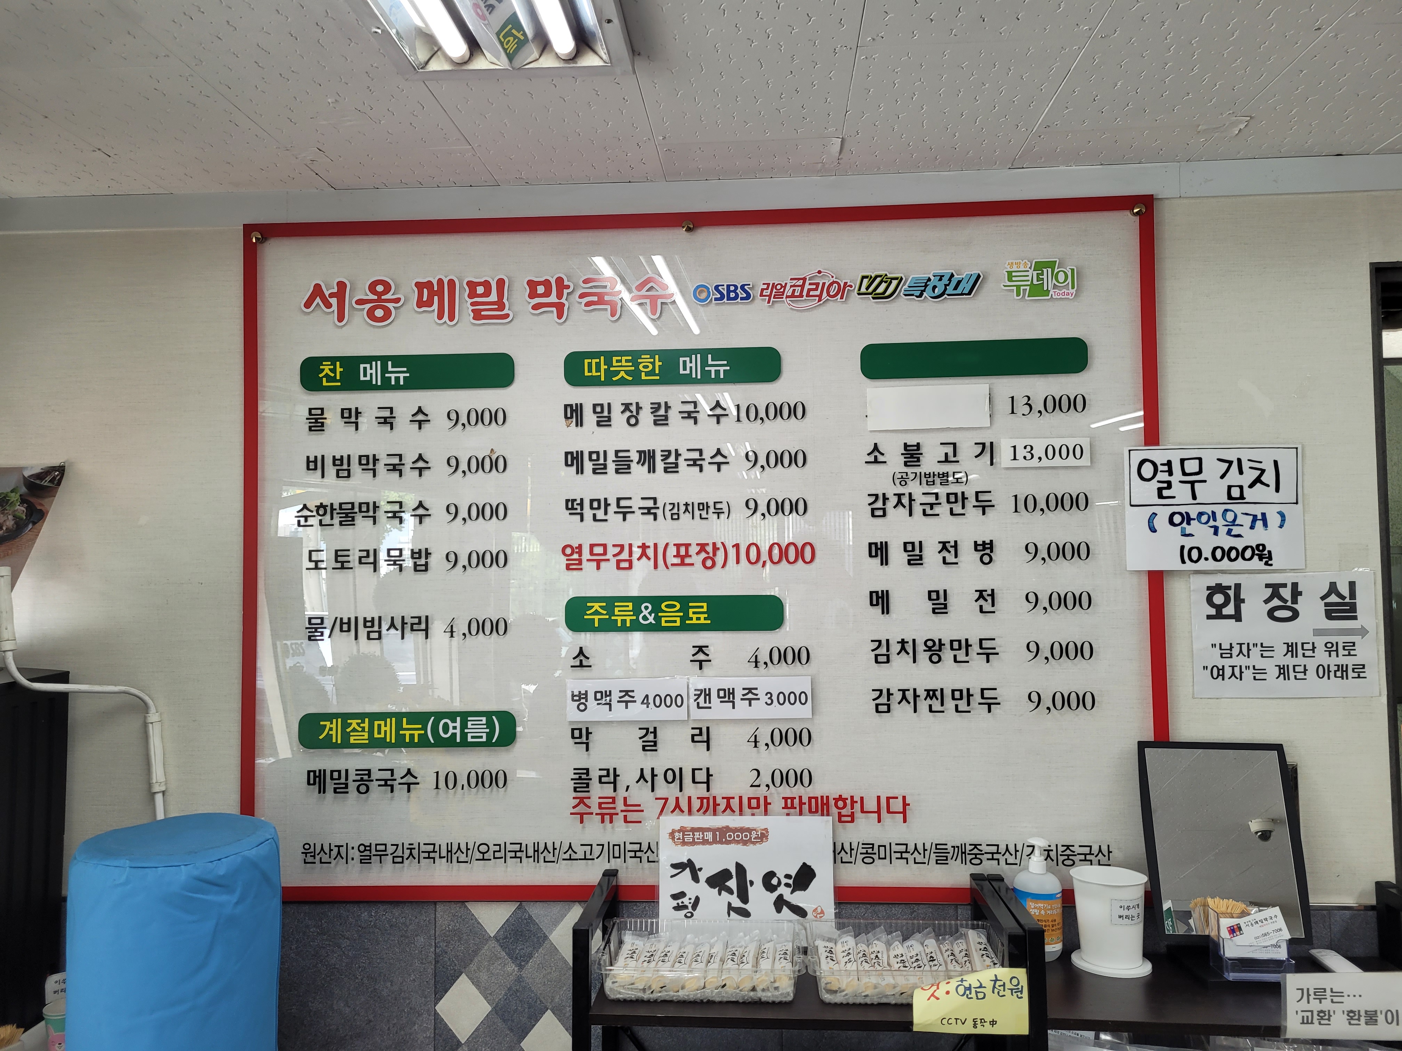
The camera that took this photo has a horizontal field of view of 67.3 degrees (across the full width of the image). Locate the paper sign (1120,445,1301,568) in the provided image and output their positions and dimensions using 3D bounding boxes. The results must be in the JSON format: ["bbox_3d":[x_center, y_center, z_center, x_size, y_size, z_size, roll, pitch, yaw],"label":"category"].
[{"bbox_3d":[0.869,-0.030,1.780,0.297,0.210,0.008,-1,-2,3],"label":"paper sign"}]

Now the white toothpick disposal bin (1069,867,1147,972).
[{"bbox_3d":[0.668,0.643,1.719,0.118,0.139,0.118,-1,-2,3],"label":"white toothpick disposal bin"}]

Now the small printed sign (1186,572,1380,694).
[{"bbox_3d":[0.985,0.185,1.776,0.299,0.212,0.008,-1,-2,3],"label":"small printed sign"}]

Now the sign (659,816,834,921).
[{"bbox_3d":[0.078,0.600,1.788,0.297,0.210,0.008,-1,-7,3],"label":"sign"}]

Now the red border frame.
[{"bbox_3d":[-0.015,0.047,1.840,1.605,1.206,0.030,-1,-2,3],"label":"red border frame"}]

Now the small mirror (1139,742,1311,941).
[{"bbox_3d":[0.864,0.526,1.748,0.235,0.316,0.030,0,-19,4],"label":"small mirror"}]

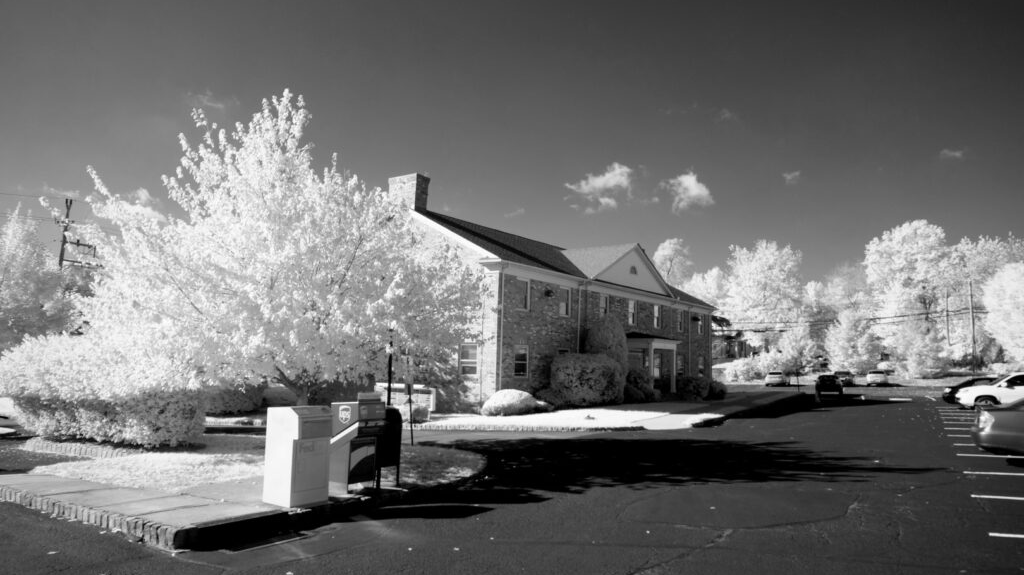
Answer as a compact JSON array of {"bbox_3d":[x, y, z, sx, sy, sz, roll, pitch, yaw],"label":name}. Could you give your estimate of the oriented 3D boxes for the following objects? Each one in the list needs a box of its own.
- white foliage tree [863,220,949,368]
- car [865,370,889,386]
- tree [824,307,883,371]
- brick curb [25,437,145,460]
[{"bbox_3d":[50.851,1.160,88.000,10.500,18.400,10.000,-3,-8,30],"label":"white foliage tree"},{"bbox_3d":[35.723,8.980,67.000,1.820,1.520,4.500,-3,-8,32],"label":"car"},{"bbox_3d":[42.519,6.661,85.000,6.600,8.100,6.600,2,-6,0],"label":"tree"},{"bbox_3d":[-8.429,3.159,13.466,3.300,0.220,0.300,-2,-7,23],"label":"brick curb"}]

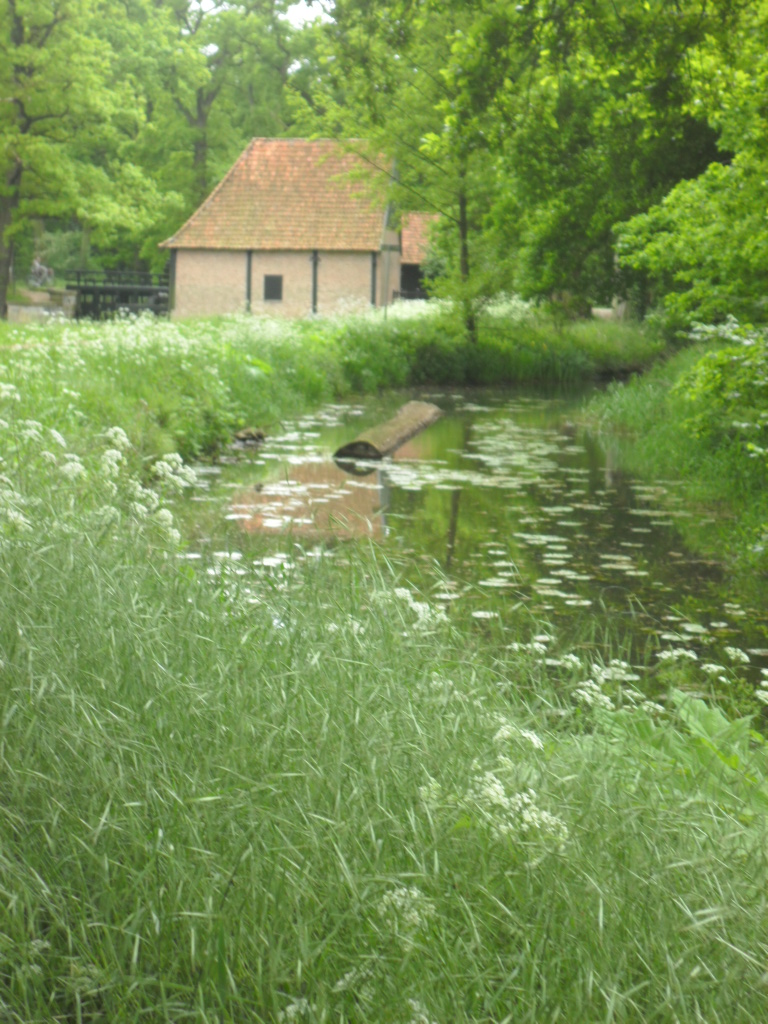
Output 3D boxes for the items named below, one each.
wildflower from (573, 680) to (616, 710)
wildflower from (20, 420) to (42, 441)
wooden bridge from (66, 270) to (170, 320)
[{"bbox_3d":[0.603,0.528,6.300,0.121,0.073,0.103,0,6,0],"label":"wildflower"},{"bbox_3d":[-1.482,-0.338,9.200,0.092,0.089,0.079,0,6,0],"label":"wildflower"},{"bbox_3d":[-11.565,-9.544,97.000,5.000,2.300,1.600,-3,6,-25],"label":"wooden bridge"}]

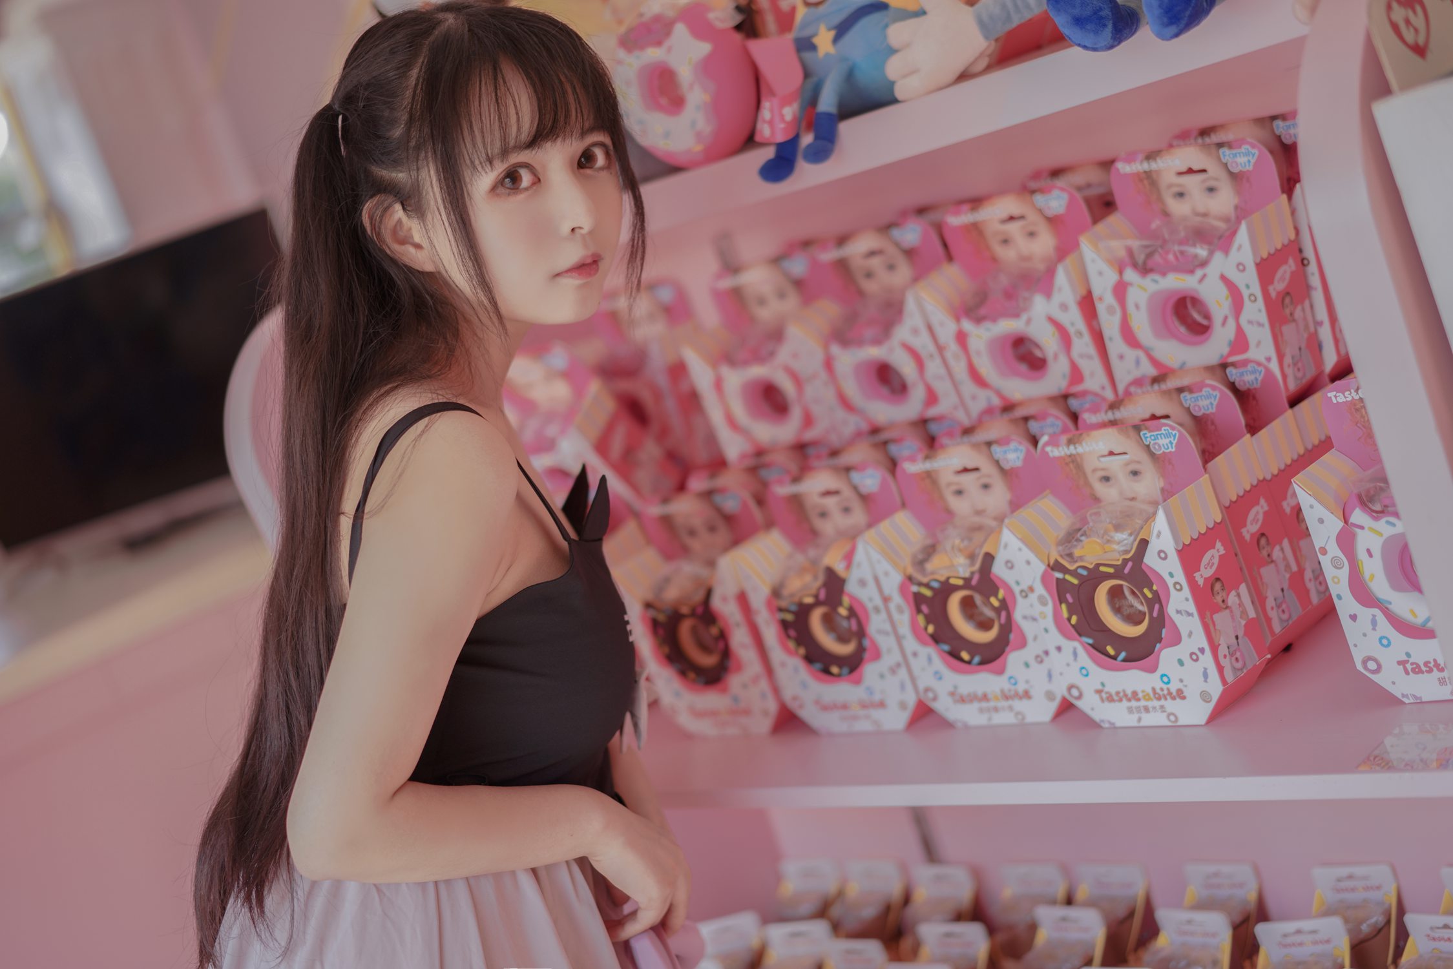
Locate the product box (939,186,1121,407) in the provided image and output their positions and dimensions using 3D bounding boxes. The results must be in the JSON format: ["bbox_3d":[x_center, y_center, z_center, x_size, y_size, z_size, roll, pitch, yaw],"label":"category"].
[{"bbox_3d":[0.271,-0.142,1.981,0.164,0.229,0.064,-7,25,45],"label":"product box"}]

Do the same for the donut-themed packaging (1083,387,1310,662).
[{"bbox_3d":[0.360,0.042,1.794,0.164,0.229,0.064,-10,15,48],"label":"donut-themed packaging"}]

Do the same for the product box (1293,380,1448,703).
[{"bbox_3d":[0.502,0.034,1.552,0.164,0.229,0.064,-10,14,45],"label":"product box"}]

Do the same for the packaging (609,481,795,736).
[{"bbox_3d":[-0.017,0.122,2.125,0.164,0.229,0.064,-10,15,47],"label":"packaging"}]

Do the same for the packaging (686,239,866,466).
[{"bbox_3d":[0.053,-0.100,2.176,0.164,0.229,0.064,-11,19,47],"label":"packaging"}]

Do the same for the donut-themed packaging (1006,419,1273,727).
[{"bbox_3d":[0.314,0.072,1.730,0.064,0.229,0.164,-29,13,-38],"label":"donut-themed packaging"}]

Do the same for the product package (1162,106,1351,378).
[{"bbox_3d":[0.442,-0.191,1.881,0.164,0.229,0.064,-2,20,45],"label":"product package"}]

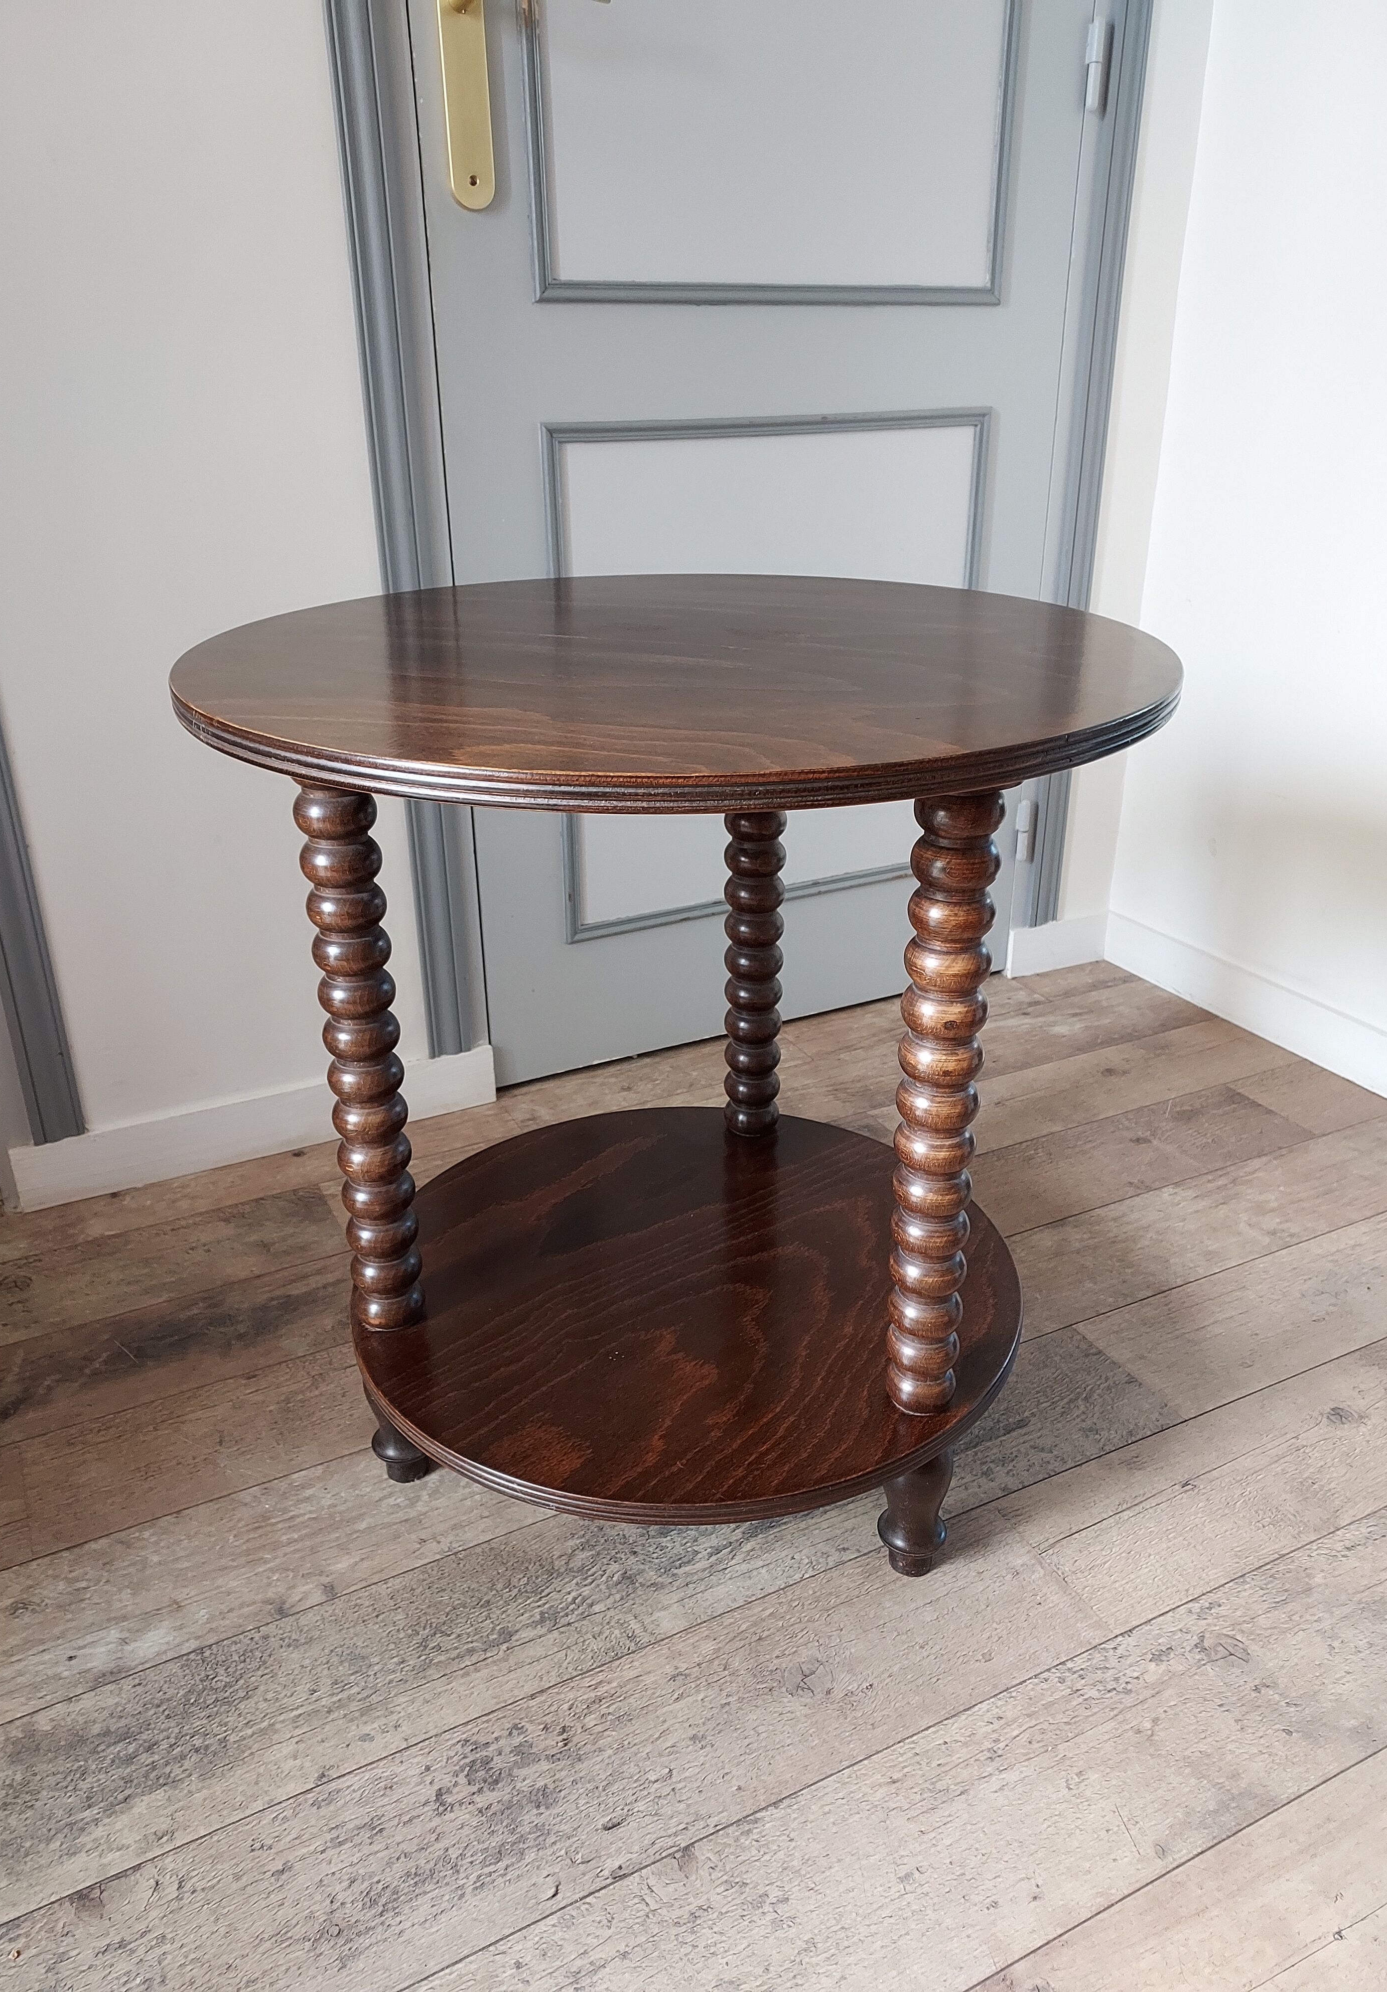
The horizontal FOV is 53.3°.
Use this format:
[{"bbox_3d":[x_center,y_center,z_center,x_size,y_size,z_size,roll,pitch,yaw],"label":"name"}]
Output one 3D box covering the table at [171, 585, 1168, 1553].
[{"bbox_3d":[-0.006,0.059,0.979,0.597,0.608,0.597,-1,25,0],"label":"table"}]

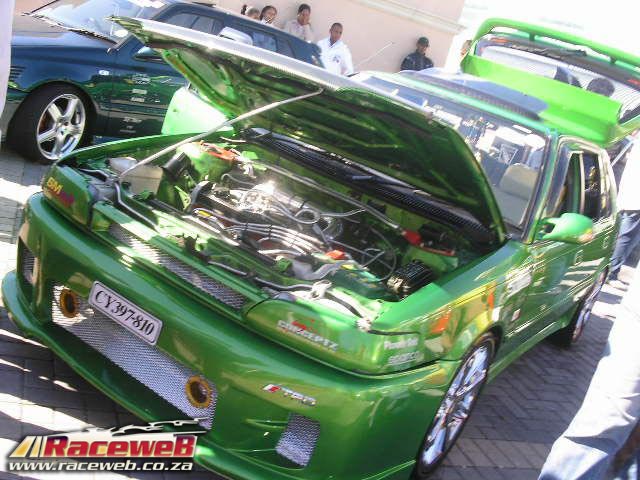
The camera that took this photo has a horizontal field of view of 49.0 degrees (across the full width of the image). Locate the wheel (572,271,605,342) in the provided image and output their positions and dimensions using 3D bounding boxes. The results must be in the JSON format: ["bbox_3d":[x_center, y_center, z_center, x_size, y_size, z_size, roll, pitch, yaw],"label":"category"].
[{"bbox_3d":[1.703,0.406,4.676,0.200,0.500,0.500,25,17,31],"label":"wheel"}]

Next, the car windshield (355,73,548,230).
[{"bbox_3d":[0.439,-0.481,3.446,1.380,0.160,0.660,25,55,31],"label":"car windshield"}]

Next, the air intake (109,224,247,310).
[{"bbox_3d":[-0.488,0.075,2.381,0.700,0.080,0.060,25,17,31],"label":"air intake"}]

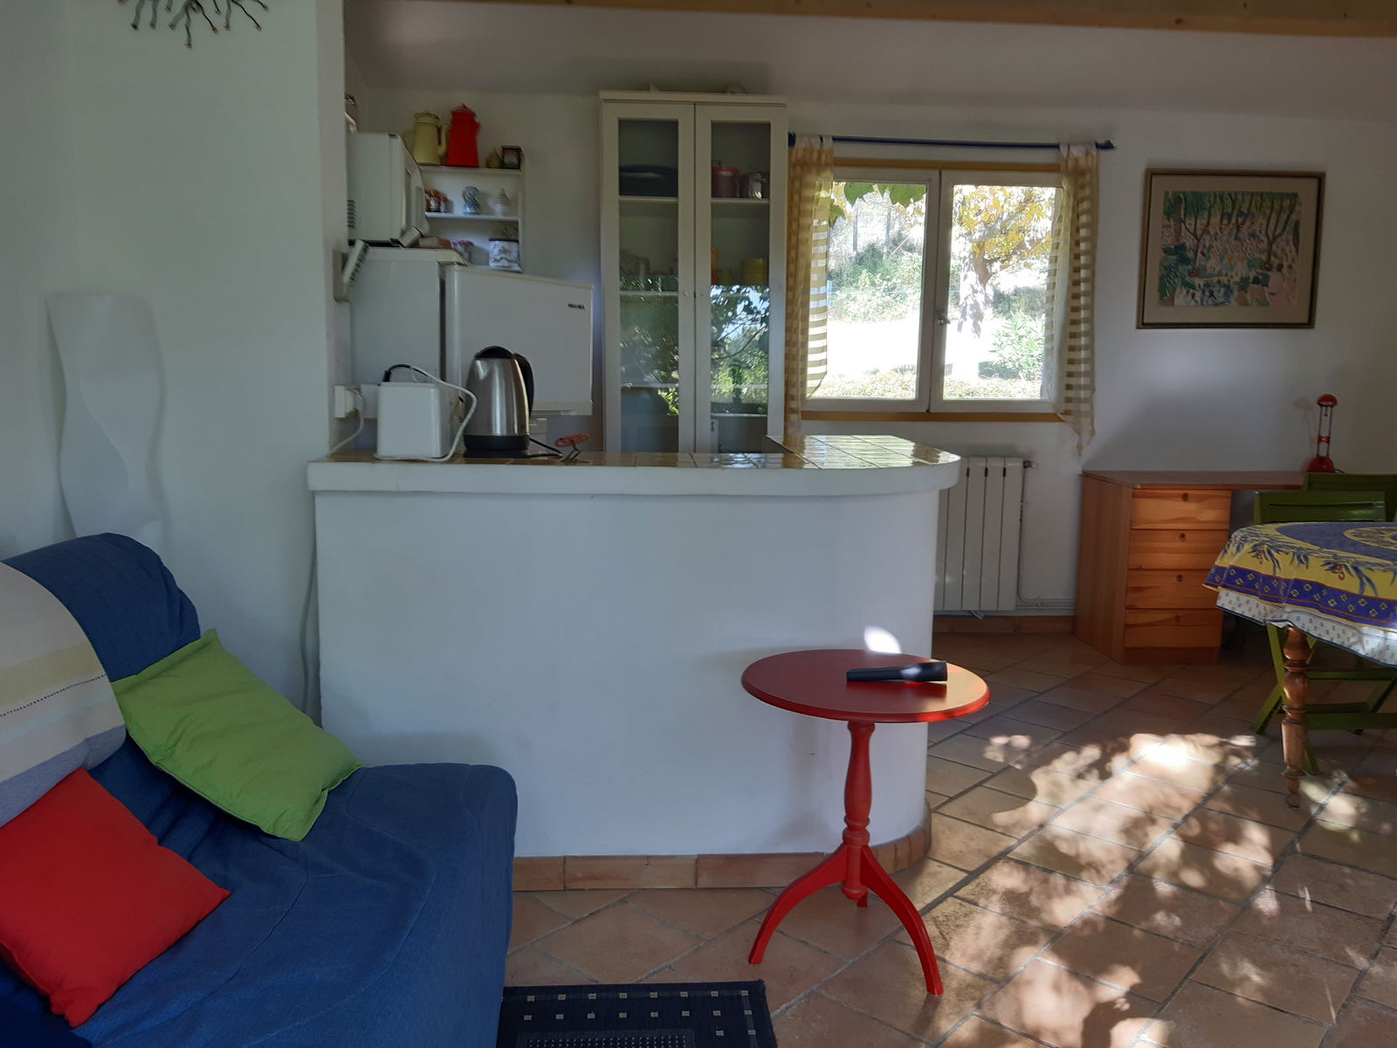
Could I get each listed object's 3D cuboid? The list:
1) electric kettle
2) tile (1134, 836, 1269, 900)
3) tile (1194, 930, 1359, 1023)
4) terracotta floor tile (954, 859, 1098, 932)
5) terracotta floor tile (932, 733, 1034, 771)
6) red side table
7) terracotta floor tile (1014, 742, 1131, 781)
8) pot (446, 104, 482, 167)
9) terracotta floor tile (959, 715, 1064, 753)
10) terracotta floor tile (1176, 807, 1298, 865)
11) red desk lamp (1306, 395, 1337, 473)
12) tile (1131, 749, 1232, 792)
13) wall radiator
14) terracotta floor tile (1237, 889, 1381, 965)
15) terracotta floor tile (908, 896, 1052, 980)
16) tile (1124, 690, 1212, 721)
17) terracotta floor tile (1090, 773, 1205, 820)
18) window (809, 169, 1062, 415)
[{"bbox_3d":[-0.456,-0.284,2.423,0.155,0.246,0.200,5,9,27],"label":"electric kettle"},{"bbox_3d":[1.205,0.829,2.505,0.242,0.012,0.250,8,11,42],"label":"tile"},{"bbox_3d":[1.133,0.891,2.059,0.242,0.012,0.250,8,11,42],"label":"tile"},{"bbox_3d":[0.760,0.853,2.410,0.244,0.015,0.252,7,10,42],"label":"terracotta floor tile"},{"bbox_3d":[0.889,0.733,3.330,0.244,0.015,0.252,7,10,42],"label":"terracotta floor tile"},{"bbox_3d":[0.317,0.596,2.126,0.473,0.577,0.473,1,7,0],"label":"red side table"},{"bbox_3d":[1.181,0.752,3.286,0.248,0.015,0.248,7,10,41],"label":"terracotta floor tile"},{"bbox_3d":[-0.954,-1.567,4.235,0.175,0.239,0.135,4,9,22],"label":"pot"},{"bbox_3d":[1.069,0.716,3.556,0.248,0.015,0.248,7,10,41],"label":"terracotta floor tile"},{"bbox_3d":[1.404,0.823,2.750,0.248,0.015,0.248,7,10,41],"label":"terracotta floor tile"},{"bbox_3d":[2.802,-0.402,4.704,0.130,0.356,0.140,4,8,25],"label":"red desk lamp"},{"bbox_3d":[1.438,0.743,3.136,0.242,0.012,0.250,8,11,42],"label":"tile"},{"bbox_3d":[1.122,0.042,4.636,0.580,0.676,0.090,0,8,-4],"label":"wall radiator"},{"bbox_3d":[1.328,0.883,2.287,0.248,0.015,0.248,7,10,41],"label":"terracotta floor tile"},{"bbox_3d":[0.578,0.865,2.192,0.242,0.012,0.250,8,11,42],"label":"terracotta floor tile"},{"bbox_3d":[1.722,0.672,3.832,0.244,0.015,0.252,7,10,42],"label":"tile"},{"bbox_3d":[1.266,0.767,2.948,0.242,0.012,0.250,8,11,42],"label":"terracotta floor tile"},{"bbox_3d":[1.067,-1.038,4.731,1.149,1.076,0.070,0,7,-3],"label":"window"}]

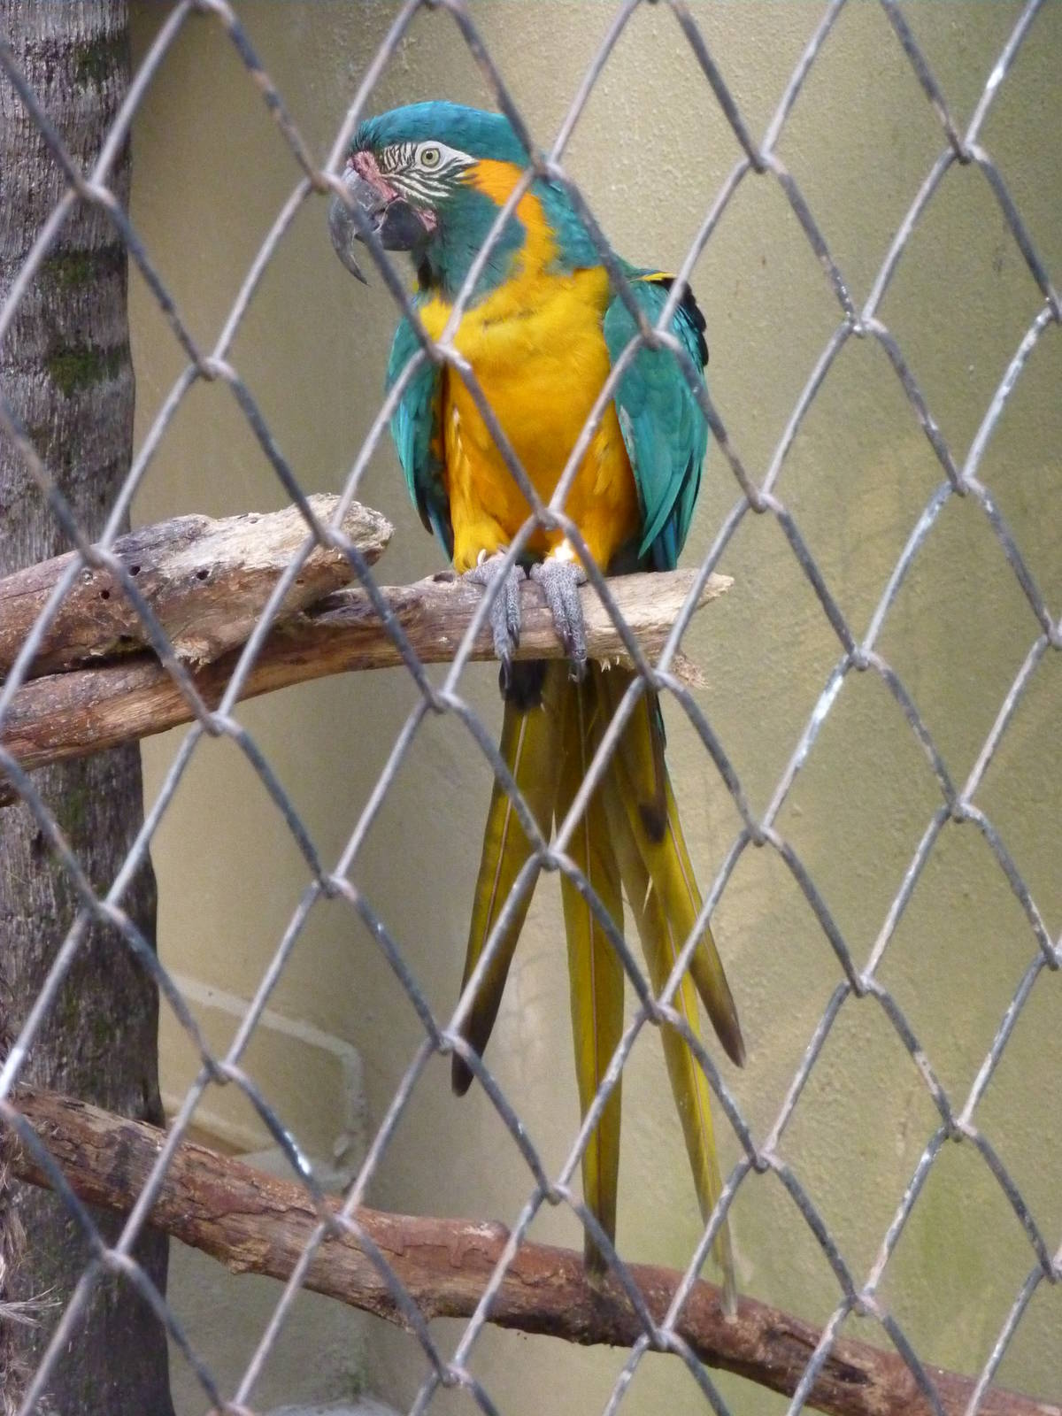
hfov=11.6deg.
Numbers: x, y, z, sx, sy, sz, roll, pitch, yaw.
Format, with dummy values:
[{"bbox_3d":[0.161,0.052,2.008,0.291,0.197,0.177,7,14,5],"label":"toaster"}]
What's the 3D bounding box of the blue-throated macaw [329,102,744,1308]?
[{"bbox_3d":[0.013,0.017,3.115,0.201,0.753,0.275,3,8,22],"label":"blue-throated macaw"}]

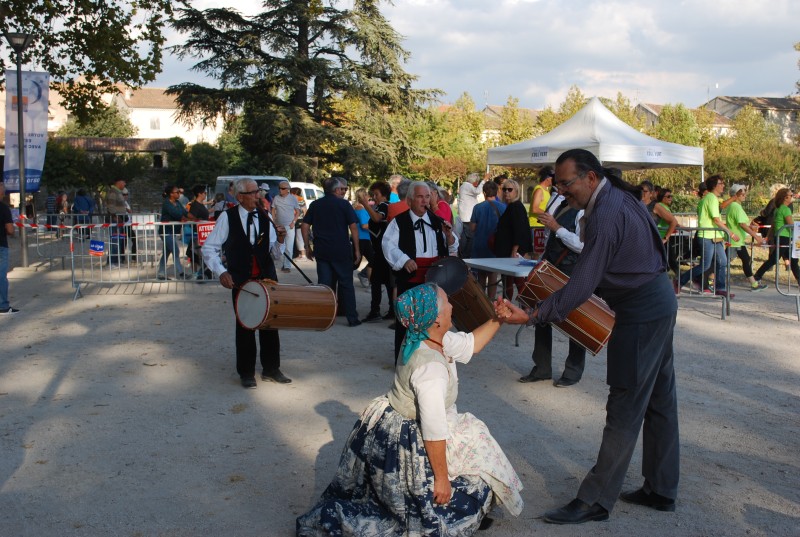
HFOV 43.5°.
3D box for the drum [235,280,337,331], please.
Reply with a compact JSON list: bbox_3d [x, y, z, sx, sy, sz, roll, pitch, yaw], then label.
[{"bbox_3d":[-0.921,0.266,8.189,0.380,0.380,0.750,3,6,39],"label":"drum"}]

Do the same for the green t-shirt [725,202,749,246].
[{"bbox_3d":[5.077,-0.678,15.095,0.340,0.670,0.480,0,5,3],"label":"green t-shirt"}]

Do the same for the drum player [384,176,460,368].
[{"bbox_3d":[0.171,0.100,8.386,0.640,1.680,0.500,-1,5,-5],"label":"drum player"}]

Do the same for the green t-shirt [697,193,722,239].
[{"bbox_3d":[4.482,-0.759,14.486,0.360,0.660,0.500,0,5,3],"label":"green t-shirt"}]

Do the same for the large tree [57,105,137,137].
[{"bbox_3d":[-17.340,-6.185,57.688,5.200,6.449,5.000,0,5,0],"label":"large tree"}]

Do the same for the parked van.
[{"bbox_3d":[-3.745,-1.682,28.959,1.900,1.940,4.500,1,5,20],"label":"parked van"}]

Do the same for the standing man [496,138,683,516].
[{"bbox_3d":[0.913,0.327,4.863,0.830,1.790,0.580,-1,5,-9],"label":"standing man"}]

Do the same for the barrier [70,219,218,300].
[{"bbox_3d":[-3.482,-0.073,14.543,2.450,1.080,0.480,0,5,0],"label":"barrier"}]

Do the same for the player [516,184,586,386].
[{"bbox_3d":[1.294,0.090,8.285,0.600,1.700,0.580,-5,6,-44],"label":"player"}]

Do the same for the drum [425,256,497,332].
[{"bbox_3d":[0.520,0.249,8.279,0.360,0.360,0.740,-11,-33,17],"label":"drum"}]

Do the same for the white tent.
[{"bbox_3d":[3.904,-1.722,20.117,3.000,3.340,3.000,-4,6,-37],"label":"white tent"}]

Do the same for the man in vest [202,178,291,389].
[{"bbox_3d":[-1.257,0.114,8.237,0.660,1.700,0.500,-2,5,-22],"label":"man in vest"}]

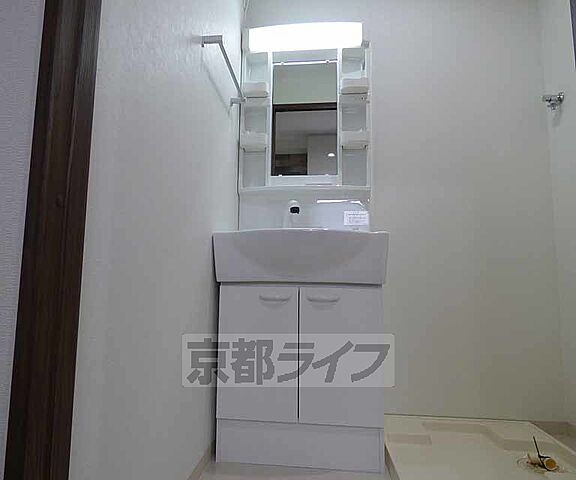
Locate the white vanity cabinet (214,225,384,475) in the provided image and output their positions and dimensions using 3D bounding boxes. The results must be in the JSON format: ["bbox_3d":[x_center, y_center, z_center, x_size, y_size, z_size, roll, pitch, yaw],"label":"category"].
[{"bbox_3d":[0.055,0.396,1.361,0.600,0.810,0.515,0,-6,6],"label":"white vanity cabinet"}]

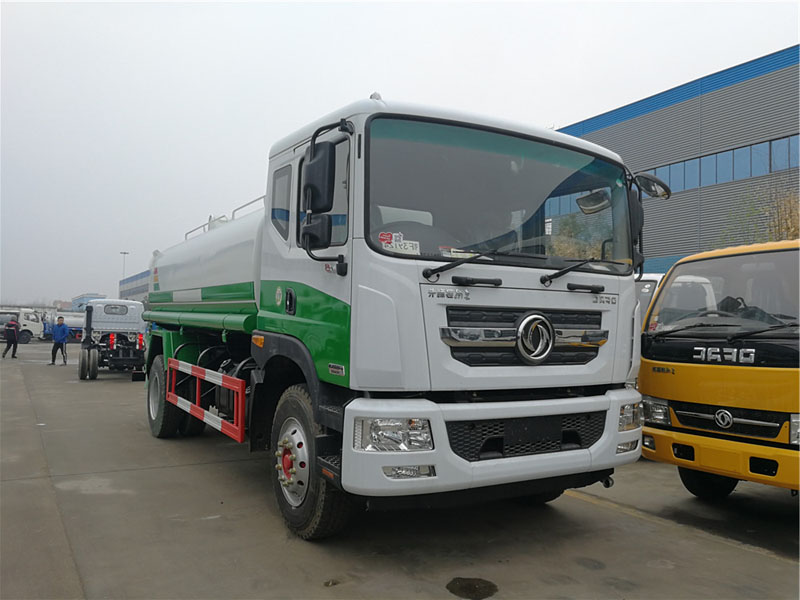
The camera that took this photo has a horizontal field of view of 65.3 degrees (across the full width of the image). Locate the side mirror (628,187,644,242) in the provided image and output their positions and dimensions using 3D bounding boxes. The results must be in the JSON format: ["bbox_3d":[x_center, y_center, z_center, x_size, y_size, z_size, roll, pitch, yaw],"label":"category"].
[{"bbox_3d":[1.806,-0.641,4.814,0.200,0.410,0.110,3,-3,-32],"label":"side mirror"}]

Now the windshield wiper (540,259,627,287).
[{"bbox_3d":[1.285,-0.175,4.288,0.850,0.210,0.120,3,-3,-32],"label":"windshield wiper"}]

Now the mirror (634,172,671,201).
[{"bbox_3d":[1.918,-0.860,4.736,0.280,0.210,0.160,1,-2,-3],"label":"mirror"}]

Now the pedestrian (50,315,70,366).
[{"bbox_3d":[-11.568,1.400,21.200,0.580,1.660,0.500,1,-2,9],"label":"pedestrian"}]

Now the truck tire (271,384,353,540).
[{"bbox_3d":[-0.631,1.145,4.471,0.280,1.040,1.040,3,-3,-31],"label":"truck tire"}]

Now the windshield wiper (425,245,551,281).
[{"bbox_3d":[0.560,-0.202,3.819,0.970,0.190,0.100,3,-3,-31],"label":"windshield wiper"}]

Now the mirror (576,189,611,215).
[{"bbox_3d":[1.605,-0.806,5.134,0.310,0.190,0.080,-1,22,42],"label":"mirror"}]

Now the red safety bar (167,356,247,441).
[{"bbox_3d":[-1.956,0.915,6.118,0.060,0.510,2.880,3,-3,-31],"label":"red safety bar"}]

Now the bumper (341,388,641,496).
[{"bbox_3d":[0.738,0.855,3.966,2.290,0.510,0.410,3,-3,-32],"label":"bumper"}]

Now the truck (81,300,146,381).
[{"bbox_3d":[-7.948,1.008,17.614,1.950,2.140,5.000,3,-3,-31],"label":"truck"}]

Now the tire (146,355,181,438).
[{"bbox_3d":[-2.964,1.198,7.862,0.280,1.040,1.040,3,-3,-32],"label":"tire"}]

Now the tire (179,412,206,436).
[{"bbox_3d":[-2.726,1.233,8.109,0.270,1.040,1.040,3,-3,-31],"label":"tire"}]

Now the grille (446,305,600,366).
[{"bbox_3d":[0.823,0.250,3.967,1.310,0.360,0.100,3,-3,-31],"label":"grille"}]

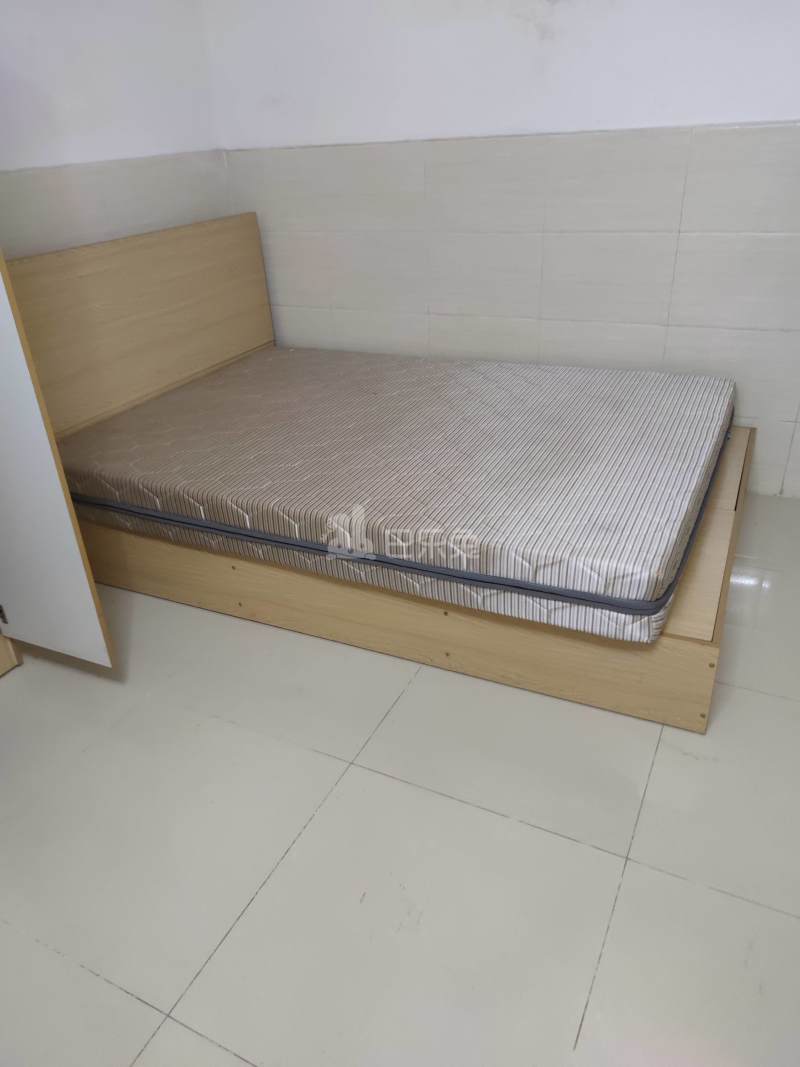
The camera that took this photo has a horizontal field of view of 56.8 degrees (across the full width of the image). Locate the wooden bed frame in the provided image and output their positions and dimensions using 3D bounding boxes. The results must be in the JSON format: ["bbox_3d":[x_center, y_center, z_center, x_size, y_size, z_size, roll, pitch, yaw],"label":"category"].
[{"bbox_3d":[0.037,-0.433,2.352,2.008,0.963,1.329,10,32,23],"label":"wooden bed frame"}]

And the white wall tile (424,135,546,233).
[{"bbox_3d":[0.296,-1.230,2.619,0.452,0.301,0.010,10,31,23],"label":"white wall tile"}]

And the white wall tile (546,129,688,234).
[{"bbox_3d":[0.703,-1.156,2.439,0.452,0.301,0.010,10,31,23],"label":"white wall tile"}]

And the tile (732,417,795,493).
[{"bbox_3d":[1.153,-0.294,2.677,0.452,0.279,0.010,10,31,23],"label":"tile"}]

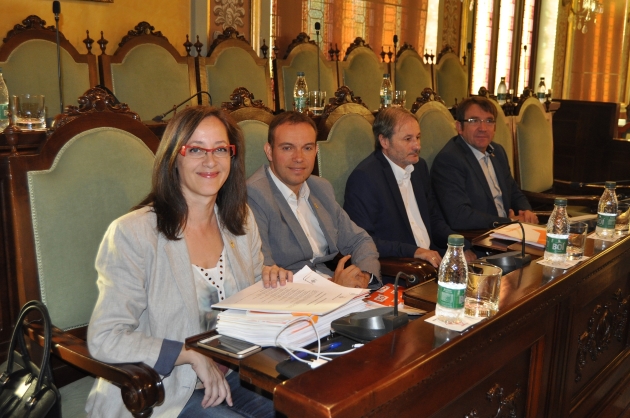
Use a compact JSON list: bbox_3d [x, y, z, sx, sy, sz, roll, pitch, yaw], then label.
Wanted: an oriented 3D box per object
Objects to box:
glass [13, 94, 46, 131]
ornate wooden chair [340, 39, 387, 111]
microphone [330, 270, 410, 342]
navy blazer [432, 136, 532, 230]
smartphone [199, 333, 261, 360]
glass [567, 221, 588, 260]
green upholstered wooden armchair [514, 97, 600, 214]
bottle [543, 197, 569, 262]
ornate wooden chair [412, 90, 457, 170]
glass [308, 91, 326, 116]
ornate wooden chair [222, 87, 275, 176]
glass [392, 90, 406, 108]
[{"bbox_3d":[-0.804,-0.270,1.920,0.087,0.091,0.087,10,14,42],"label":"glass"},{"bbox_3d":[0.540,-0.581,4.775,0.620,1.220,0.620,10,15,40],"label":"ornate wooden chair"},{"bbox_3d":[0.114,0.185,1.345,0.135,0.130,0.130,10,15,40],"label":"microphone"},{"bbox_3d":[0.816,-0.091,3.279,0.550,0.550,0.450,-8,14,-36],"label":"navy blazer"},{"bbox_3d":[-0.175,0.281,1.398,0.131,0.008,0.066,8,13,37],"label":"smartphone"},{"bbox_3d":[0.708,0.091,1.879,0.087,0.091,0.087,10,14,42],"label":"glass"},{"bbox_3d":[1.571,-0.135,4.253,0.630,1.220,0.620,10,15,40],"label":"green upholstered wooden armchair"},{"bbox_3d":[0.651,0.056,1.828,0.060,0.175,0.060,10,14,42],"label":"bottle"},{"bbox_3d":[0.745,0.082,3.112,0.640,1.230,0.560,10,14,42],"label":"ornate wooden chair"},{"bbox_3d":[0.010,-0.436,2.815,0.073,0.094,0.073,0,11,0],"label":"glass"},{"bbox_3d":[-0.034,0.219,2.313,0.640,1.230,0.560,10,14,42],"label":"ornate wooden chair"},{"bbox_3d":[0.420,-0.544,3.386,0.073,0.092,0.073,0,11,0],"label":"glass"}]

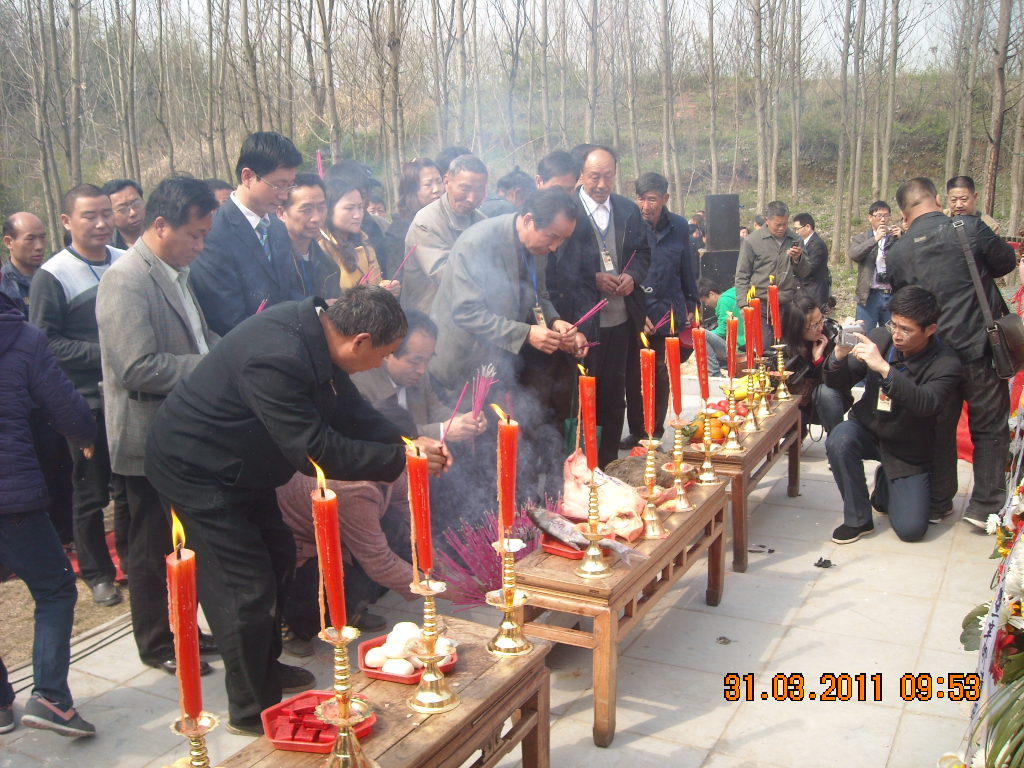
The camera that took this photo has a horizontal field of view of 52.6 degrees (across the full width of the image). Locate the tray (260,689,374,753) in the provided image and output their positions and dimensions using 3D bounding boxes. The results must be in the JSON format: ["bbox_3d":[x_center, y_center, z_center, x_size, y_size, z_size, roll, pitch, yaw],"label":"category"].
[{"bbox_3d":[-0.401,0.709,2.160,0.215,0.045,0.230,8,15,40],"label":"tray"}]

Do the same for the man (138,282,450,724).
[{"bbox_3d":[-0.661,0.398,3.193,0.930,1.380,0.550,4,13,27],"label":"man"}]

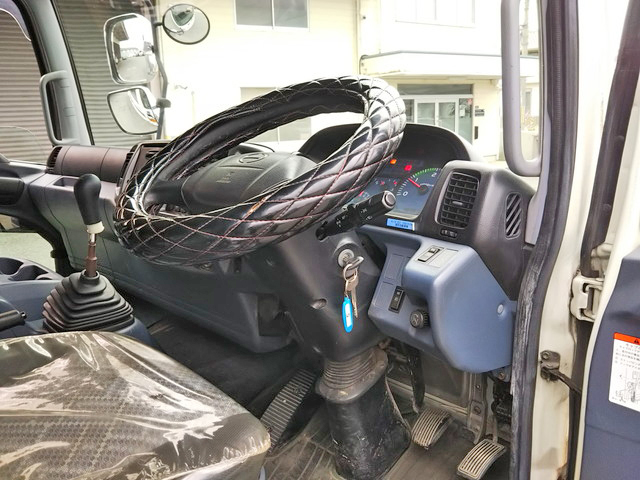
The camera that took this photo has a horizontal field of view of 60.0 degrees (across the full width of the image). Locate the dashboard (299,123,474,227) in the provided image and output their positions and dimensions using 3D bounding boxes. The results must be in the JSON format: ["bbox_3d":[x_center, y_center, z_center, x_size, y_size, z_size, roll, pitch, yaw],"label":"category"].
[{"bbox_3d":[0.144,-0.137,1.103,0.390,0.190,0.150,10,9,44],"label":"dashboard"}]

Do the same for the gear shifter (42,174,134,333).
[{"bbox_3d":[-0.478,0.031,1.135,0.140,0.300,0.150,10,16,44],"label":"gear shifter"}]

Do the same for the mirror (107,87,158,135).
[{"bbox_3d":[-0.881,-0.608,2.606,0.210,0.190,0.070,3,21,19],"label":"mirror"}]

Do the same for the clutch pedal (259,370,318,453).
[{"bbox_3d":[-0.086,0.445,1.442,0.080,0.045,0.230,10,56,44],"label":"clutch pedal"}]

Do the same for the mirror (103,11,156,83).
[{"bbox_3d":[-0.872,-0.886,2.566,0.210,0.310,0.070,3,18,19],"label":"mirror"}]

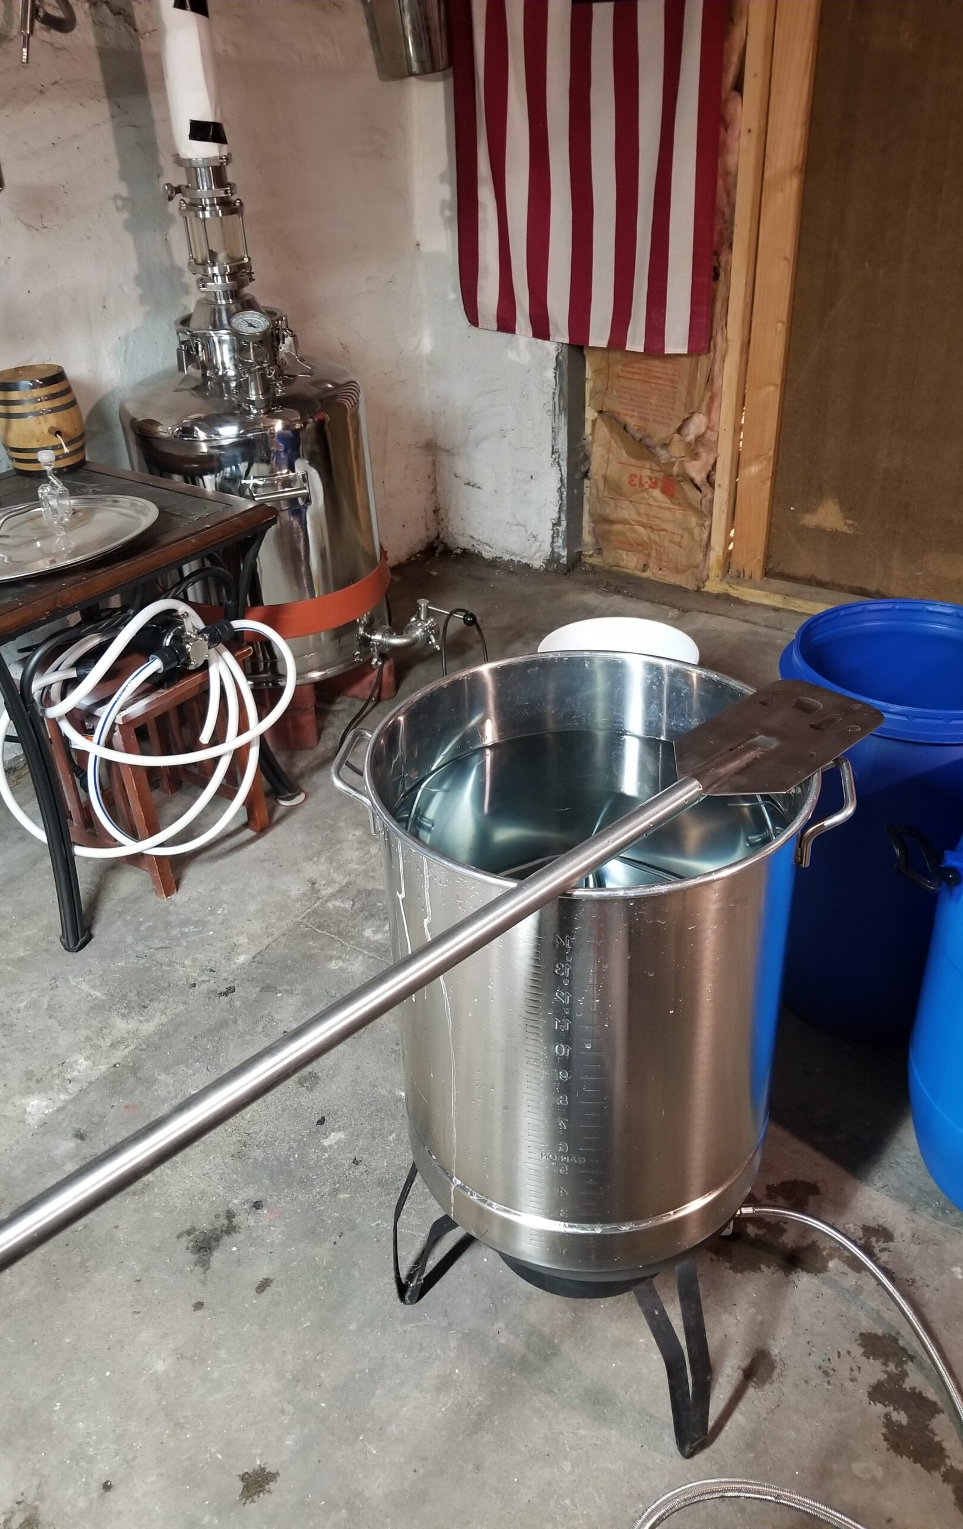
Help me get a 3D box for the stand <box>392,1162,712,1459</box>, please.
[{"bbox_3d":[0.112,0.554,1.400,0.420,0.330,0.405,-2,33,1],"label":"stand"}]

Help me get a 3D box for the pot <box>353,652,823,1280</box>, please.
[{"bbox_3d":[0.109,0.196,1.197,0.450,0.491,0.418,-2,33,1],"label":"pot"}]

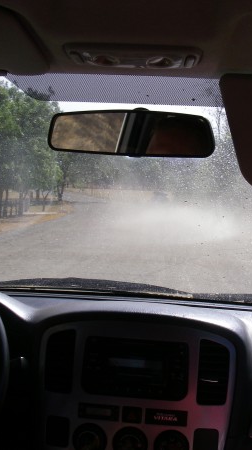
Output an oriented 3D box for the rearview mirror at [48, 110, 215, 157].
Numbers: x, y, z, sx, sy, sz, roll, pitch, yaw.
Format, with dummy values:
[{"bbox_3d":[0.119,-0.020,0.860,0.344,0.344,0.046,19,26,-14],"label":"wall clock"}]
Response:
[{"bbox_3d":[0.011,-0.126,0.912,0.245,0.062,0.045,5,9,23],"label":"rearview mirror"}]

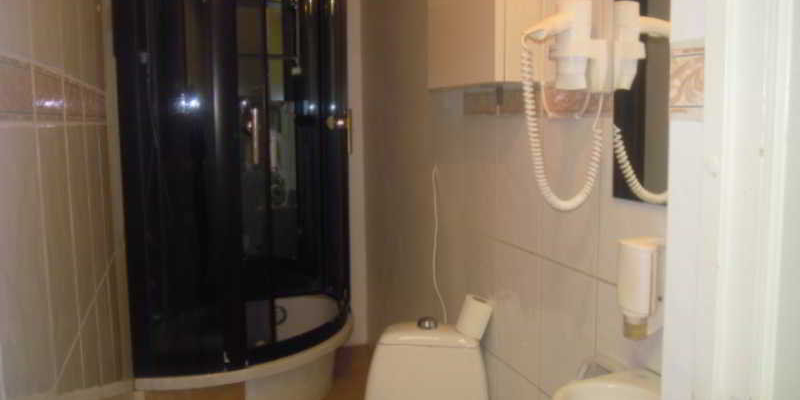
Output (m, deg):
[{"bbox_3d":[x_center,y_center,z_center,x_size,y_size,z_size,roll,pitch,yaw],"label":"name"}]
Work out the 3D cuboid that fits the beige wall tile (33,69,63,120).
[{"bbox_3d":[-0.443,-0.129,0.809,0.010,0.067,0.200,-3,8,-19],"label":"beige wall tile"}]

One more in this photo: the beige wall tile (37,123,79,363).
[{"bbox_3d":[-0.441,0.052,0.832,0.010,0.300,0.200,-3,8,-19],"label":"beige wall tile"}]

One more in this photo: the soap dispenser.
[{"bbox_3d":[0.394,0.147,1.046,0.070,0.159,0.065,-3,8,-19],"label":"soap dispenser"}]

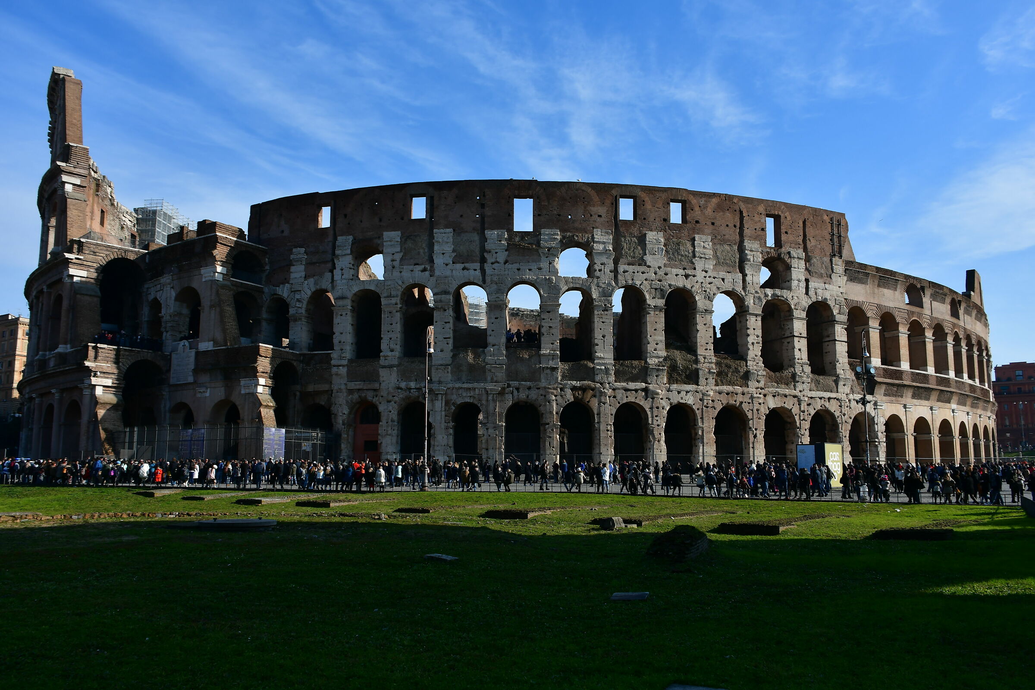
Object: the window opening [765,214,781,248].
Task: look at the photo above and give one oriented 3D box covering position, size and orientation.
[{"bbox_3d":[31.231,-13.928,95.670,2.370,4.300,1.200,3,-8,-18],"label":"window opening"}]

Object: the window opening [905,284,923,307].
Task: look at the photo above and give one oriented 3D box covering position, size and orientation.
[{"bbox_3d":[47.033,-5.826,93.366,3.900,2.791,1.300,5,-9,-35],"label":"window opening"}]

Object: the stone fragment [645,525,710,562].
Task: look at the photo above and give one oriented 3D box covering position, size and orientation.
[{"bbox_3d":[4.343,5.330,21.125,1.150,0.750,2.200,-4,-8,30],"label":"stone fragment"}]

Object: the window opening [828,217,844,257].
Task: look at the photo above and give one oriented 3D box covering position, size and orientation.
[{"bbox_3d":[35.218,-11.912,86.673,2.447,4.656,0.900,4,-8,-27],"label":"window opening"}]

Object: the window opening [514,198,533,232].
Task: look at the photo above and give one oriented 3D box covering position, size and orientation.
[{"bbox_3d":[0.614,-13.002,78.138,1.942,3.546,0.900,0,-7,0],"label":"window opening"}]

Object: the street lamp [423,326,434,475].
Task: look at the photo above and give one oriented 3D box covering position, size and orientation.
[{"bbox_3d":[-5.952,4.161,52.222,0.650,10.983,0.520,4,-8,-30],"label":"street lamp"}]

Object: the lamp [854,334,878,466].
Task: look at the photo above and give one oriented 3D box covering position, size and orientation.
[{"bbox_3d":[20.311,3.924,44.889,1.350,9.738,1.100,-3,-8,23],"label":"lamp"}]

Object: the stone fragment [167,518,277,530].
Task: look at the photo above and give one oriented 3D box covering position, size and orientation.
[{"bbox_3d":[-10.550,6.381,27.752,3.746,0.300,1.500,0,-7,0],"label":"stone fragment"}]

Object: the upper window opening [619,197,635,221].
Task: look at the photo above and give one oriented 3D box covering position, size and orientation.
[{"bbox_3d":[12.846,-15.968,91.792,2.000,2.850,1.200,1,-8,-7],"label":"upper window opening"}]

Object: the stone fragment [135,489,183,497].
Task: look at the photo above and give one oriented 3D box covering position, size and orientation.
[{"bbox_3d":[-20.448,8.553,44.751,1.150,0.300,2.000,-4,-8,27],"label":"stone fragment"}]

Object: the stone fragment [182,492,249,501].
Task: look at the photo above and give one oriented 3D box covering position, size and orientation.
[{"bbox_3d":[-16.741,8.427,43.188,1.391,0.250,3.663,-3,-8,22],"label":"stone fragment"}]

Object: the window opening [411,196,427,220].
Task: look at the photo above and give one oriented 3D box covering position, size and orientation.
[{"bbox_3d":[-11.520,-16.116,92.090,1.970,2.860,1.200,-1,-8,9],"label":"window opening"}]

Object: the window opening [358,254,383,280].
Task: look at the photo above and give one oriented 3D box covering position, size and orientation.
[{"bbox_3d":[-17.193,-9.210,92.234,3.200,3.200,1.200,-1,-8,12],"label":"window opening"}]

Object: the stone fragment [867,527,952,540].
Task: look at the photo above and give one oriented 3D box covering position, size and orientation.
[{"bbox_3d":[13.063,6.300,25.868,2.289,0.323,0.918,-1,-8,8],"label":"stone fragment"}]

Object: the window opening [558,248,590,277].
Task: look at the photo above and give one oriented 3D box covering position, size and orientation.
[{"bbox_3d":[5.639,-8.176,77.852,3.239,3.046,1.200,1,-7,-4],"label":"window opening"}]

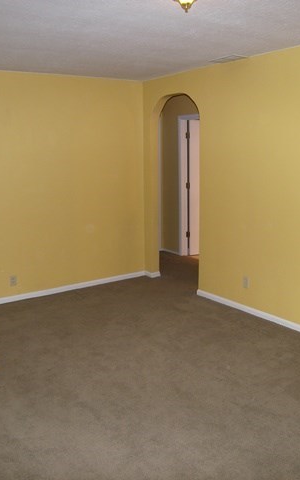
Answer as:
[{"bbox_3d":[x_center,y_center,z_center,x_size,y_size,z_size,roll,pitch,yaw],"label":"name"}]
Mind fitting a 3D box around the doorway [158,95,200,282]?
[{"bbox_3d":[0.338,-0.532,5.171,0.129,2.198,0.861,-8,13,-34],"label":"doorway"}]

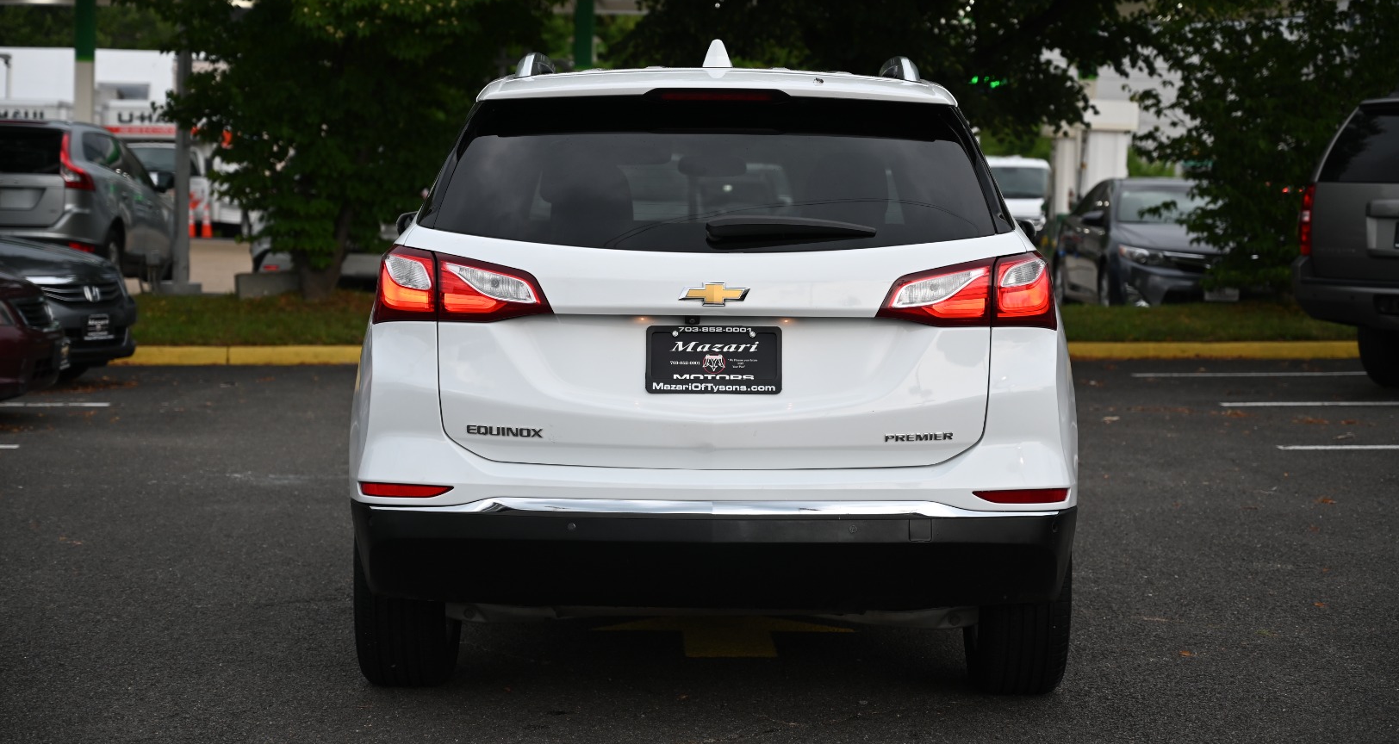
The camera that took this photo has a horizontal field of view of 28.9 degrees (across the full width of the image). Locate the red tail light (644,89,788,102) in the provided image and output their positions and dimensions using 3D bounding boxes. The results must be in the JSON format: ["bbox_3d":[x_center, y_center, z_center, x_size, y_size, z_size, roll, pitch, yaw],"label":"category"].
[{"bbox_3d":[0.043,-0.656,6.470,0.325,0.032,0.050,1,4,0],"label":"red tail light"}]

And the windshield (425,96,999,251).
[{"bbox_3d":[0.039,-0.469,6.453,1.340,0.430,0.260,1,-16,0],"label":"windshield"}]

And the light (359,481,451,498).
[{"bbox_3d":[-0.675,0.273,6.270,0.240,0.037,0.085,2,4,17],"label":"light"}]

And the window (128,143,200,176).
[{"bbox_3d":[-11.572,-4.489,57.837,1.550,0.700,0.350,1,-14,3],"label":"window"}]

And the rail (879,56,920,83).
[{"bbox_3d":[0.539,-0.814,7.681,0.075,0.095,1.620,1,4,0],"label":"rail"}]

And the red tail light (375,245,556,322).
[{"bbox_3d":[-0.550,-0.204,6.347,0.450,0.185,0.280,1,4,7],"label":"red tail light"}]

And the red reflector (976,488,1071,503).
[{"bbox_3d":[0.741,0.289,6.270,0.240,0.037,0.085,-1,4,-17],"label":"red reflector"}]

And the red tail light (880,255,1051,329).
[{"bbox_3d":[0.624,-0.191,6.347,0.450,0.185,0.280,0,4,-7],"label":"red tail light"}]

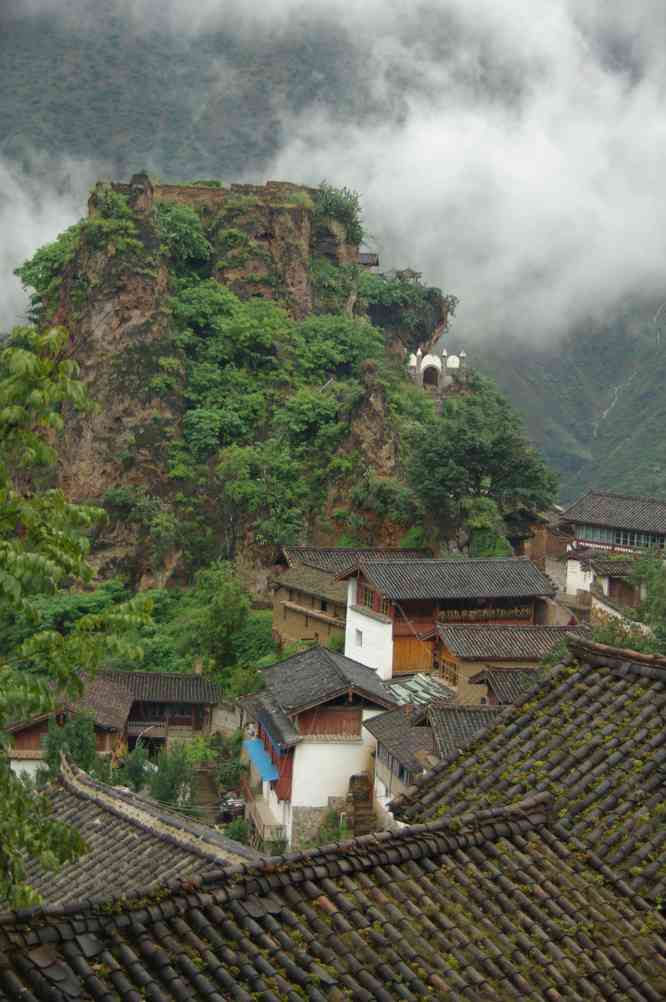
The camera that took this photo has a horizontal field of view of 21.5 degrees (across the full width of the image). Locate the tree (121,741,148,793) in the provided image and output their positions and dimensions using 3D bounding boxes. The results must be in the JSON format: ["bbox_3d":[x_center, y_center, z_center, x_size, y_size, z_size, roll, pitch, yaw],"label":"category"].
[{"bbox_3d":[-11.563,15.559,102.009,1.630,3.228,1.630,3,5,0],"label":"tree"}]

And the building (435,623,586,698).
[{"bbox_3d":[11.179,10.283,110.431,10.000,5.000,6.000,1,5,-14],"label":"building"}]

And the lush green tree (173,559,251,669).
[{"bbox_3d":[-8.330,8.058,121.014,5.250,7.898,5.250,3,5,0],"label":"lush green tree"}]

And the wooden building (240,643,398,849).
[{"bbox_3d":[-0.835,13.540,98.878,6.800,8.800,10.600,2,5,-10],"label":"wooden building"}]

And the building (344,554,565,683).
[{"bbox_3d":[7.469,8.074,119.732,12.300,7.700,8.500,1,6,-22],"label":"building"}]

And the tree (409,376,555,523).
[{"bbox_3d":[12.535,-4.187,148.023,12.673,13.342,12.040,3,5,0],"label":"tree"}]

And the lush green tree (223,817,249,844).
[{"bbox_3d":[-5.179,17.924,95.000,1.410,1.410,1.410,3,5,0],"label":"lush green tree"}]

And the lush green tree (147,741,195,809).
[{"bbox_3d":[-9.220,15.671,100.000,2.626,3.768,2.626,3,5,0],"label":"lush green tree"}]

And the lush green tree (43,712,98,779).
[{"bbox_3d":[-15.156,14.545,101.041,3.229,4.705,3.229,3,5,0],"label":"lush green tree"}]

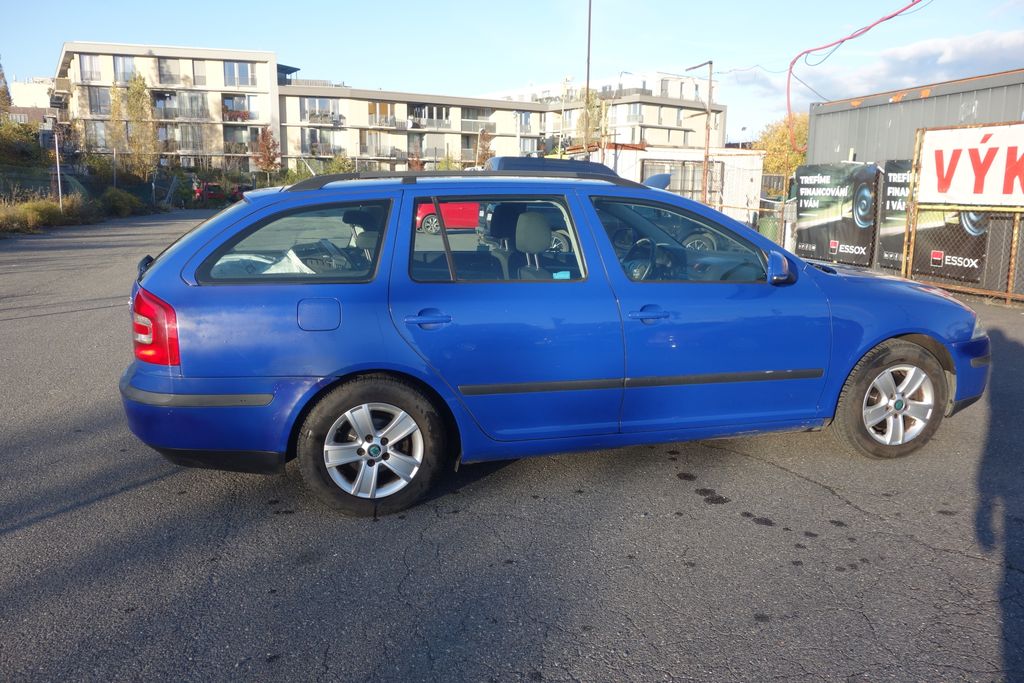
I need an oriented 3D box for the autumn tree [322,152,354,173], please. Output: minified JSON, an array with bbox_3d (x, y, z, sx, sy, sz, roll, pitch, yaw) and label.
[{"bbox_3d":[-14.159,-13.792,65.000,2.700,3.400,2.700,0,11,0],"label":"autumn tree"}]

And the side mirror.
[{"bbox_3d":[1.204,-0.326,3.562,0.100,0.150,0.180,-3,11,-14],"label":"side mirror"}]

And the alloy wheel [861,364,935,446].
[{"bbox_3d":[1.906,0.303,4.028,0.410,0.410,0.175,-3,11,-14],"label":"alloy wheel"}]

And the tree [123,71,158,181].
[{"bbox_3d":[-30.783,-17.401,66.000,3.000,9.400,3.000,0,11,0],"label":"tree"}]

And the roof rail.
[{"bbox_3d":[-0.164,-0.706,3.498,1.650,0.085,0.060,-3,11,-14],"label":"roof rail"}]

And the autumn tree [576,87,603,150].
[{"bbox_3d":[8.377,-21.557,85.000,3.200,11.000,3.200,0,11,0],"label":"autumn tree"}]

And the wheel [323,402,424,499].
[{"bbox_3d":[-0.591,0.447,3.405,0.410,0.410,0.175,-3,11,-14],"label":"wheel"}]

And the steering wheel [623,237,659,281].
[{"bbox_3d":[0.762,-0.483,4.756,0.120,0.375,0.375,22,4,-17],"label":"steering wheel"}]

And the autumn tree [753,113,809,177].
[{"bbox_3d":[15.848,-9.944,45.000,5.000,6.100,5.000,0,11,0],"label":"autumn tree"}]

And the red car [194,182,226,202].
[{"bbox_3d":[-21.127,-10.476,56.000,1.780,1.480,4.200,-4,11,-20],"label":"red car"}]

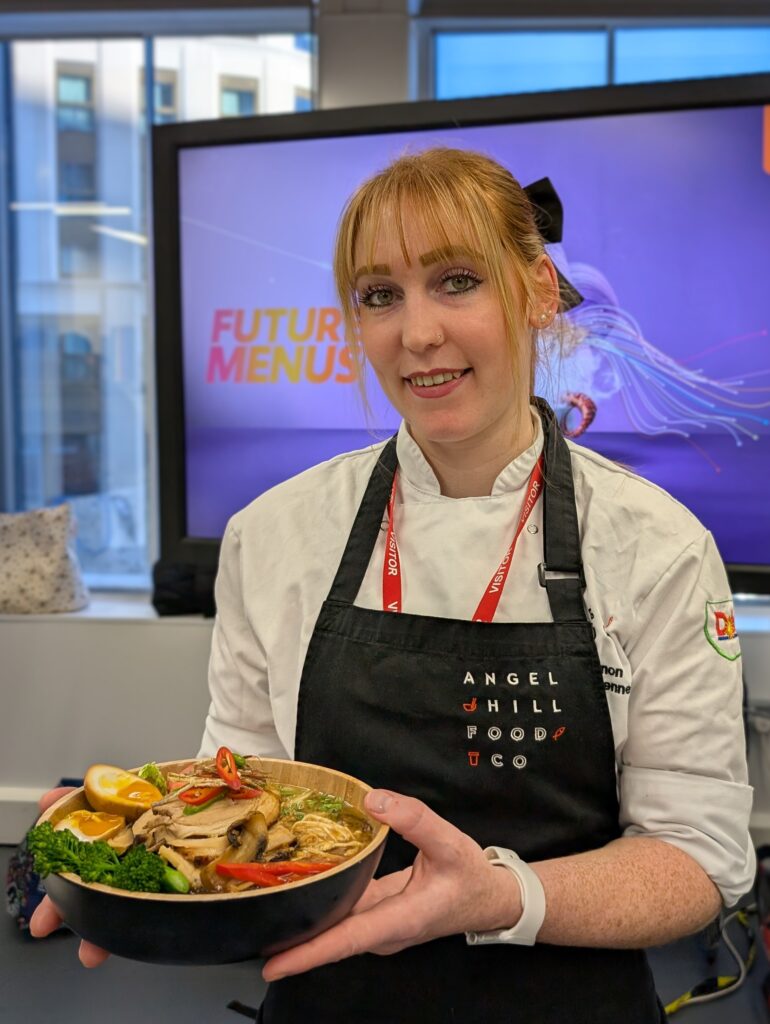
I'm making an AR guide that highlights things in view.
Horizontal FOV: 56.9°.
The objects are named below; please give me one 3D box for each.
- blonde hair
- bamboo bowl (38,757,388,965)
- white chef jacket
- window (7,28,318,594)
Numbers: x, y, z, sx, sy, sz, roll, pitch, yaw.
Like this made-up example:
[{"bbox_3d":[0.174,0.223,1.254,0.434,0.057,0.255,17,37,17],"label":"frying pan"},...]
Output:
[{"bbox_3d":[0.060,-0.208,0.650,0.197,0.235,0.235,-6,2,21],"label":"blonde hair"},{"bbox_3d":[-0.104,0.221,0.449,0.213,0.067,0.213,2,0,0],"label":"bamboo bowl"},{"bbox_3d":[0.087,0.195,0.670,0.500,0.570,0.320,0,2,12],"label":"white chef jacket"},{"bbox_3d":[-0.965,-0.865,3.030,1.320,2.350,0.110,0,2,2],"label":"window"}]

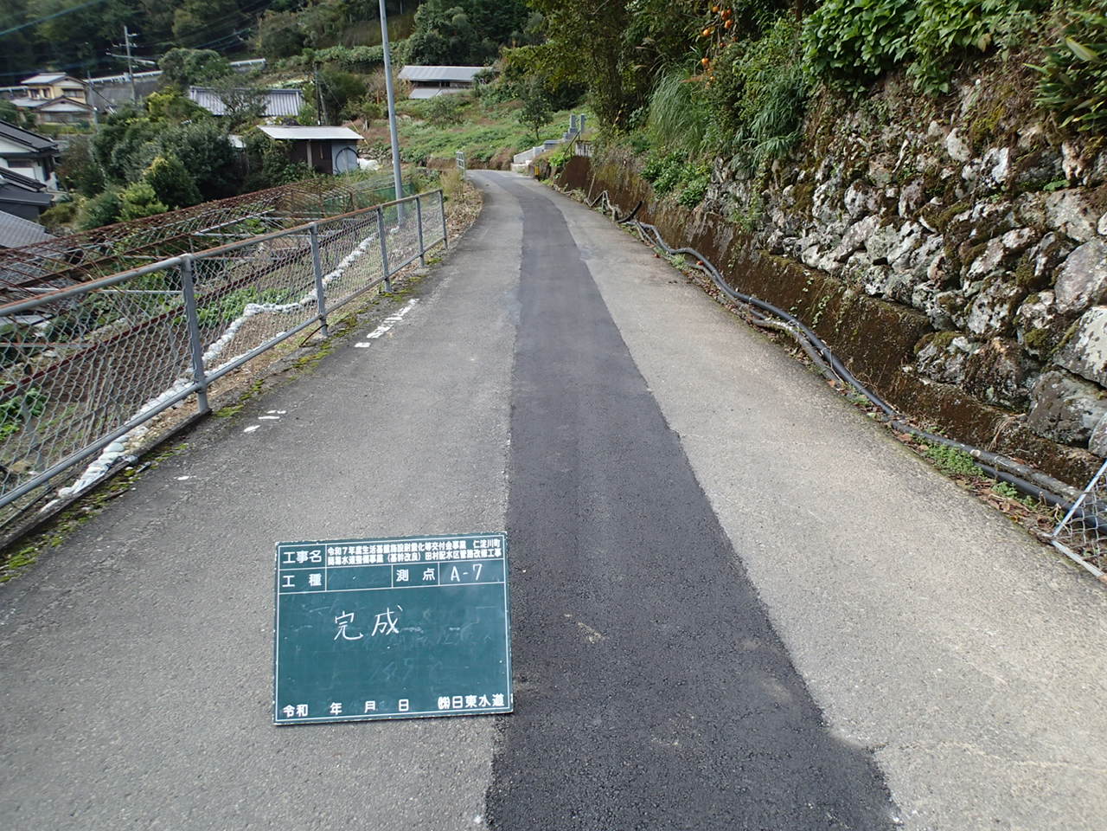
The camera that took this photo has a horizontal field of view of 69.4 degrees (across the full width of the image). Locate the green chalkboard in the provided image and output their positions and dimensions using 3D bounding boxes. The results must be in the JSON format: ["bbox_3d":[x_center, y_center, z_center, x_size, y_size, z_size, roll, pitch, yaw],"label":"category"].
[{"bbox_3d":[-0.412,0.542,2.062,0.600,0.450,0.020,-2,-10,-2],"label":"green chalkboard"}]

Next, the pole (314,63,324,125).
[{"bbox_3d":[-17.675,-23.207,60.438,0.250,6.300,0.250,-4,8,0],"label":"pole"}]

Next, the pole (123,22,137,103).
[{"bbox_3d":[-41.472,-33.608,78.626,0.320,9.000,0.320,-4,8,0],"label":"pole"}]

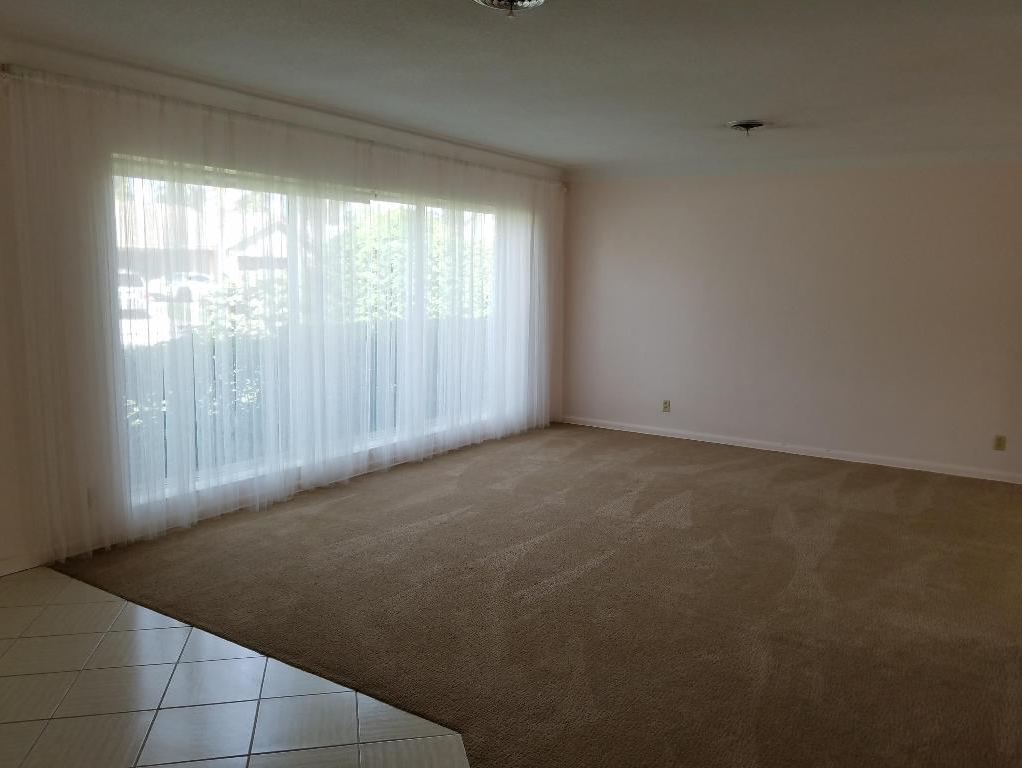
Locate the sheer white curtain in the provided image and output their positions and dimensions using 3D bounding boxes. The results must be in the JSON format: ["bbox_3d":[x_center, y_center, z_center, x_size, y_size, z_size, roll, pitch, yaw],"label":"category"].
[{"bbox_3d":[-0.904,-0.527,5.689,0.130,2.388,4.966,6,9,34],"label":"sheer white curtain"}]

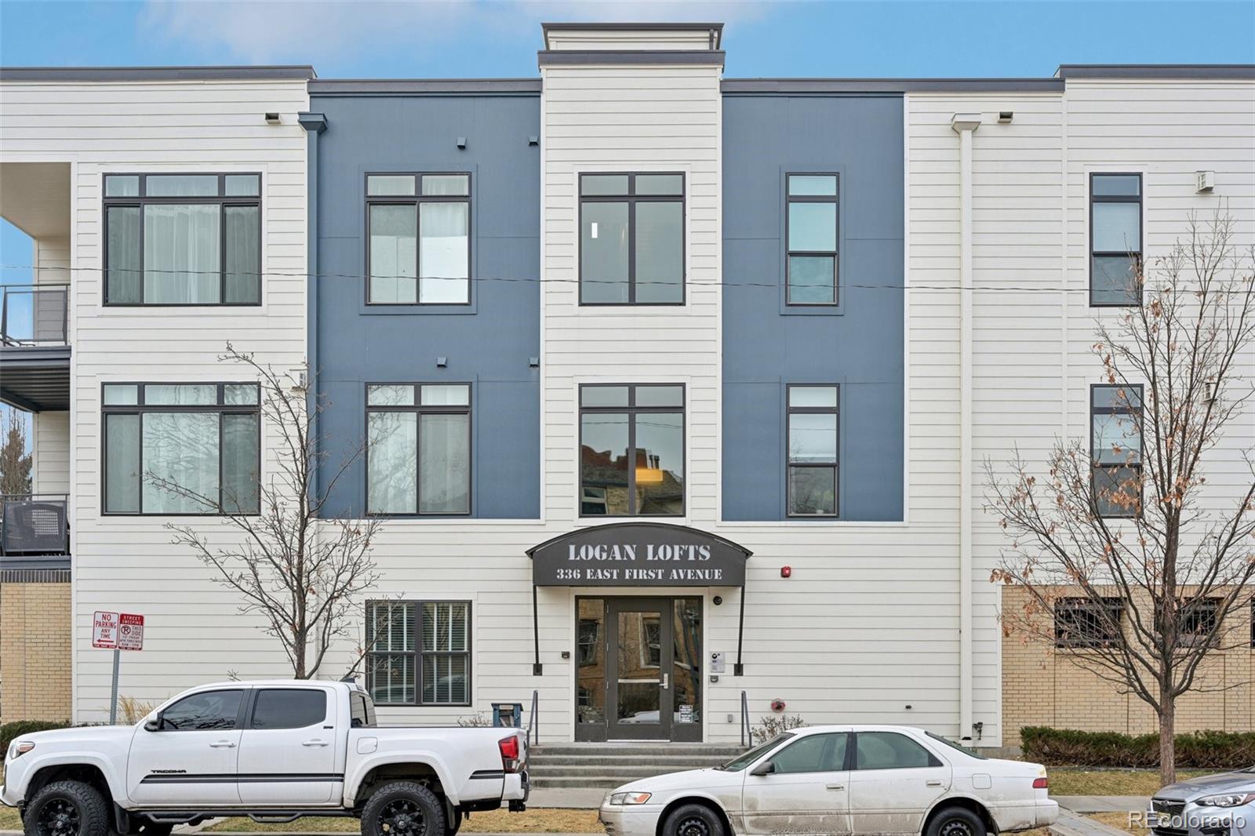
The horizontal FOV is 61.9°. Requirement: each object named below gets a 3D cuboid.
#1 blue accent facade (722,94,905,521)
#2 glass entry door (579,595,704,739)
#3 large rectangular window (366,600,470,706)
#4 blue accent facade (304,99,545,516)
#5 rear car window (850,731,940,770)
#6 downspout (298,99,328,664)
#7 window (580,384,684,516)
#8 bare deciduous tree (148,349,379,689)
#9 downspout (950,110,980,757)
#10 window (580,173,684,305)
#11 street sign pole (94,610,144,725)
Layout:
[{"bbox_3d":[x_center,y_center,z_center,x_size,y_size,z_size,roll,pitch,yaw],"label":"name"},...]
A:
[{"bbox_3d":[3.141,-1.861,17.650,3.071,7.196,0.200,0,0,0],"label":"blue accent facade"},{"bbox_3d":[0.203,4.235,17.650,2.144,2.448,0.150,0,0,0],"label":"glass entry door"},{"bbox_3d":[-3.526,3.970,17.650,1.771,1.787,0.130,0,0,0],"label":"large rectangular window"},{"bbox_3d":[-3.406,-1.898,17.650,3.915,7.188,0.200,0,0,0],"label":"blue accent facade"},{"bbox_3d":[2.765,3.405,10.700,0.930,0.410,0.100,0,-9,0],"label":"rear car window"},{"bbox_3d":[-5.270,0.120,17.540,0.440,10.400,0.220,0,0,0],"label":"downspout"},{"bbox_3d":[0.084,0.550,17.650,1.784,2.225,0.130,0,0,0],"label":"window"},{"bbox_3d":[-5.480,2.150,16.000,3.500,6.400,3.000,0,0,0],"label":"bare deciduous tree"},{"bbox_3d":[5.690,0.170,17.540,0.440,10.500,0.220,0,0,0],"label":"downspout"},{"bbox_3d":[0.085,-3.007,17.650,1.809,2.258,0.130,0,0,0],"label":"window"},{"bbox_3d":[-6.440,3.700,13.100,0.610,2.600,0.080,3,0,0],"label":"street sign pole"}]

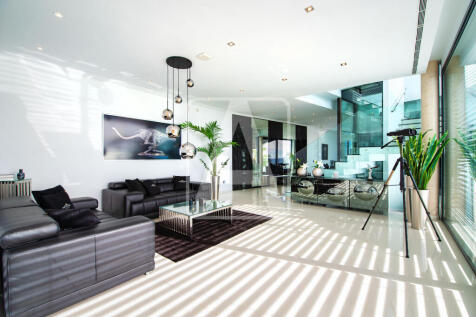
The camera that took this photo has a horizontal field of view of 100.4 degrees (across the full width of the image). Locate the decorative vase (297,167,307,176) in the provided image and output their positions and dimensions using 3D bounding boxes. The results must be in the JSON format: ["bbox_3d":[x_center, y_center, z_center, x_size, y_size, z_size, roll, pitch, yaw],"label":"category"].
[{"bbox_3d":[1.829,0.389,5.685,0.256,0.256,0.256,0,0,39],"label":"decorative vase"}]

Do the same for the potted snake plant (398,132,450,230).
[{"bbox_3d":[3.525,0.375,3.778,0.737,1.791,0.762,0,0,43],"label":"potted snake plant"}]

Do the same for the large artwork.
[{"bbox_3d":[-2.315,-0.474,5.146,0.050,1.017,1.982,0,0,41],"label":"large artwork"}]

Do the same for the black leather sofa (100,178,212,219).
[{"bbox_3d":[-1.787,0.867,4.838,1.147,0.744,2.172,0,0,39],"label":"black leather sofa"}]

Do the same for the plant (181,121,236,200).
[{"bbox_3d":[-0.842,0.066,5.856,1.366,2.355,1.464,0,0,0],"label":"plant"}]

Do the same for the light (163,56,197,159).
[{"bbox_3d":[-1.062,-0.846,3.599,0.610,1.720,0.610,0,0,0],"label":"light"}]

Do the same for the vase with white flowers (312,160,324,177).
[{"bbox_3d":[2.189,0.299,5.392,0.329,0.433,0.317,0,0,39],"label":"vase with white flowers"}]

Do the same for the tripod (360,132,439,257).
[{"bbox_3d":[2.494,0.451,2.904,1.022,1.638,0.935,0,0,25],"label":"tripod"}]

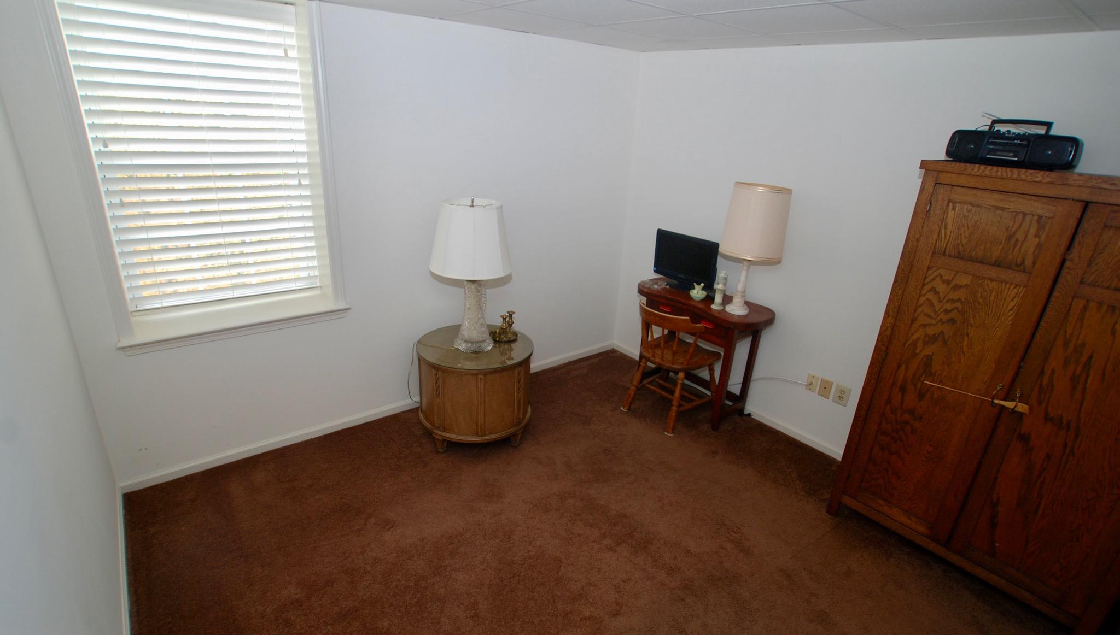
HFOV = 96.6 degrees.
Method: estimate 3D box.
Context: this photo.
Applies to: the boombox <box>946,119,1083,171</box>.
[{"bbox_3d":[1.713,-0.662,1.909,0.160,0.168,0.390,-12,27,-32],"label":"boombox"}]

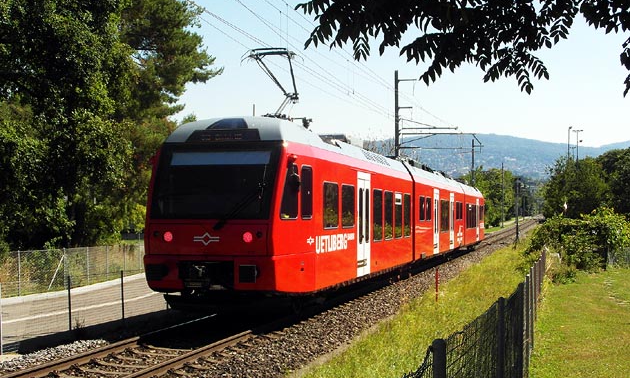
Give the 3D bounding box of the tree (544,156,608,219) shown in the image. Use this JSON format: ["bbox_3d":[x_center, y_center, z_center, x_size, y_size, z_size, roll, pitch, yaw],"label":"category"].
[{"bbox_3d":[31.020,0.420,110.000,8.100,8.900,7.800,0,1,0],"label":"tree"}]

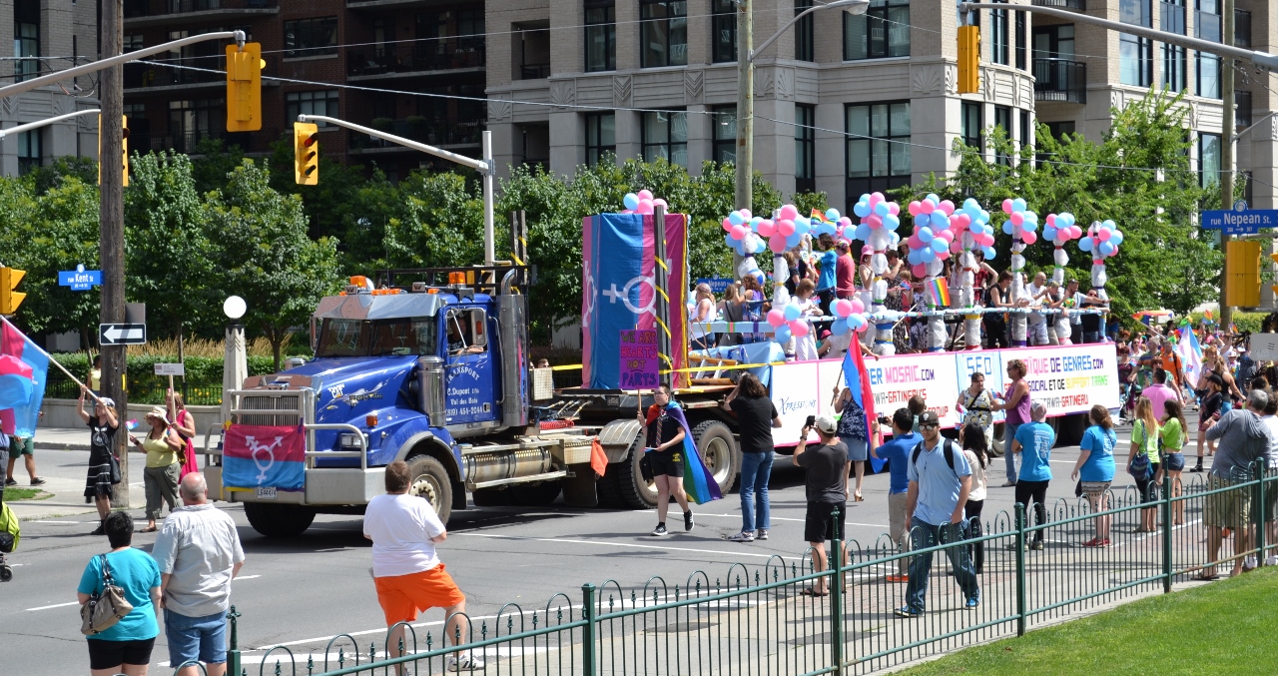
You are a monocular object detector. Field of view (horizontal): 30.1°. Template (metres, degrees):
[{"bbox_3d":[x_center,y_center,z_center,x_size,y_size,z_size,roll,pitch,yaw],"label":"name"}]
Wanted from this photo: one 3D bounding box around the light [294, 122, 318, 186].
[{"bbox_3d":[-6.021,-3.327,43.000,0.420,1.128,0.610,0,2,35],"label":"light"}]

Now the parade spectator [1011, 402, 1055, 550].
[{"bbox_3d":[4.615,1.602,27.816,0.520,1.710,0.360,-1,1,-23],"label":"parade spectator"}]

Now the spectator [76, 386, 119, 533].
[{"bbox_3d":[-6.706,1.511,29.617,0.520,1.830,0.480,0,1,23],"label":"spectator"}]

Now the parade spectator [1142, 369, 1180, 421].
[{"bbox_3d":[7.733,1.326,35.216,0.520,1.750,0.330,-1,1,-14],"label":"parade spectator"}]

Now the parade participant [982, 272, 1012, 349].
[{"bbox_3d":[6.058,-0.343,39.800,0.500,1.560,0.480,0,2,32],"label":"parade participant"}]

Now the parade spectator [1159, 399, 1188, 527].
[{"bbox_3d":[6.600,1.525,29.300,0.440,1.550,0.360,-2,2,-36],"label":"parade spectator"}]

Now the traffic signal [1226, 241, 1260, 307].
[{"bbox_3d":[6.732,-0.712,26.500,0.360,0.720,0.300,0,2,28],"label":"traffic signal"}]

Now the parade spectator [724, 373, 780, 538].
[{"bbox_3d":[1.255,1.315,26.100,0.580,1.830,0.520,-1,2,-22],"label":"parade spectator"}]

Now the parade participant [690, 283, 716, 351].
[{"bbox_3d":[0.943,-0.008,35.015,0.360,1.600,0.450,0,1,26],"label":"parade participant"}]

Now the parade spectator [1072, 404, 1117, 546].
[{"bbox_3d":[5.400,1.602,28.015,0.420,1.630,0.500,0,1,37],"label":"parade spectator"}]

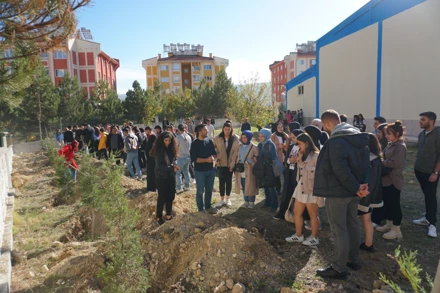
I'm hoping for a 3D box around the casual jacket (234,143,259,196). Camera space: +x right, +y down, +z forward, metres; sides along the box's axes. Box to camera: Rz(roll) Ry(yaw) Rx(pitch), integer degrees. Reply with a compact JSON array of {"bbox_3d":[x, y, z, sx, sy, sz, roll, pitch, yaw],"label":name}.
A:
[{"bbox_3d":[0.542,0.460,6.000,0.500,1.105,0.340,1,3,14],"label":"casual jacket"}]

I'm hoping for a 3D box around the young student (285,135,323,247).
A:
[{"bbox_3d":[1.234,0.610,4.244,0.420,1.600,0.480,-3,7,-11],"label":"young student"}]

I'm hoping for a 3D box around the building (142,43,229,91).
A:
[{"bbox_3d":[-9.393,-16.763,81.000,21.500,19.500,16.000,-3,7,-6],"label":"building"}]

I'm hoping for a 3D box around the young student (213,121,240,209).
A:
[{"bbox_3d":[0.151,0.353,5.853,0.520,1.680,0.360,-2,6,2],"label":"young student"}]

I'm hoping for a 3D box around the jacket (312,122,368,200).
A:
[{"bbox_3d":[1.308,0.142,3.150,0.540,0.779,0.560,2,4,32],"label":"jacket"}]

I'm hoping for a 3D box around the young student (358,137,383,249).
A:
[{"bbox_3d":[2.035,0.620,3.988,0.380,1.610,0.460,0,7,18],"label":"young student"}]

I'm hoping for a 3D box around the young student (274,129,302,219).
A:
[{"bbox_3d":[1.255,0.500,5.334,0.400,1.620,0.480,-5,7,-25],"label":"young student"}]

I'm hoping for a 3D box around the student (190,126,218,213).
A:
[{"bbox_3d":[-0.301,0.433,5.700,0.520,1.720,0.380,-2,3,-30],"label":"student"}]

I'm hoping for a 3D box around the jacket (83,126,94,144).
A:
[{"bbox_3d":[-6.189,-0.518,13.800,0.450,0.847,0.520,2,3,30],"label":"jacket"}]

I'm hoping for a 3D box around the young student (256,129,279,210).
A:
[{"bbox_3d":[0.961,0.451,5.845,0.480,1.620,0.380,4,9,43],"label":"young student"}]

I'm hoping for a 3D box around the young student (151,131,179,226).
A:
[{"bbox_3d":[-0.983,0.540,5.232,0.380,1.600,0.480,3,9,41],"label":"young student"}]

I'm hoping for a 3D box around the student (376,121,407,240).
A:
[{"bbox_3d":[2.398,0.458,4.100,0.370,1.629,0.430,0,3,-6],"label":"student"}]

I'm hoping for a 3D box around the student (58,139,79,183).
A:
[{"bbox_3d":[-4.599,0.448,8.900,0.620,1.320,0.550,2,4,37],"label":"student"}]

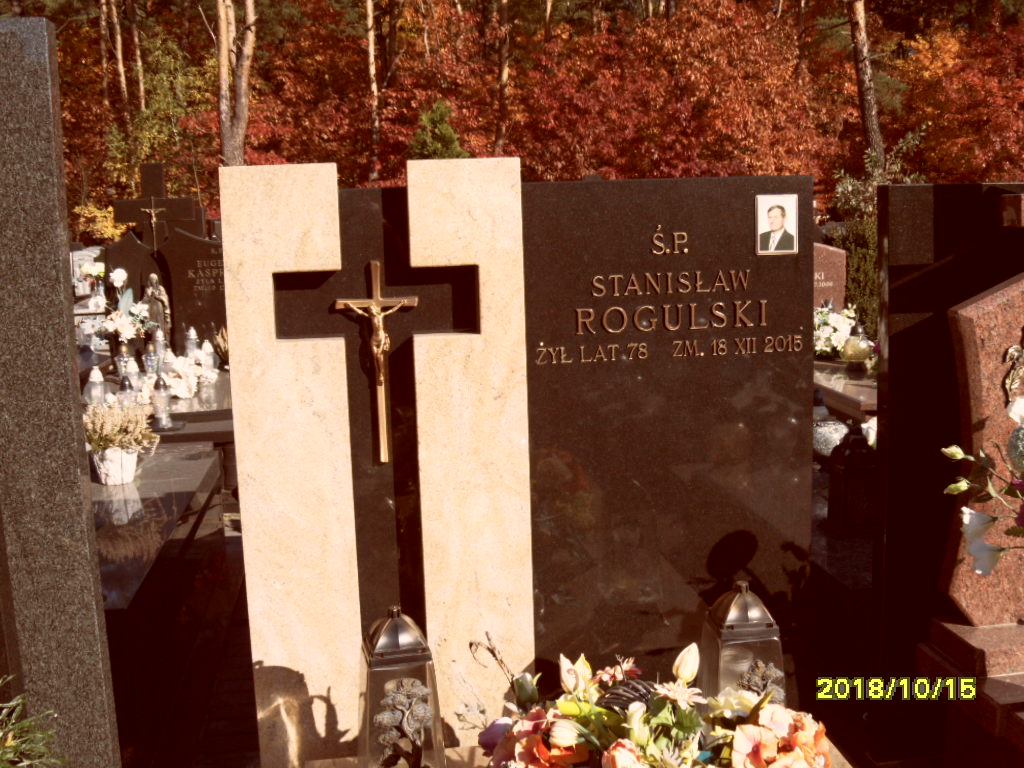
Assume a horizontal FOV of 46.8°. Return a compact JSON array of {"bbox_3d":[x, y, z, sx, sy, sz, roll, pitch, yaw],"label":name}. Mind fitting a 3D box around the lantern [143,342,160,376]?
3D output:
[{"bbox_3d":[-2.001,-0.134,6.572,0.095,0.187,0.095,-3,9,-6],"label":"lantern"}]

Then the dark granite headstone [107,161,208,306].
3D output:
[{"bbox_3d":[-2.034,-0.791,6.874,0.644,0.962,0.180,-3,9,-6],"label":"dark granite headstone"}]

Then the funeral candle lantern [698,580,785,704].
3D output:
[{"bbox_3d":[0.435,0.530,2.232,0.145,0.325,0.145,-3,9,-6],"label":"funeral candle lantern"}]

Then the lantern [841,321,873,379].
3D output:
[{"bbox_3d":[1.869,-0.189,6.402,0.155,0.294,0.155,-3,9,-6],"label":"lantern"}]

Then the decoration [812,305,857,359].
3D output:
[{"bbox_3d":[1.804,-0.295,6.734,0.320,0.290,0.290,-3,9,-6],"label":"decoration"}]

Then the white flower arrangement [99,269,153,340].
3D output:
[{"bbox_3d":[-2.145,-0.435,6.611,0.287,0.395,0.270,-3,9,-6],"label":"white flower arrangement"}]

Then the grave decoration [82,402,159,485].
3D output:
[{"bbox_3d":[-1.421,0.220,4.280,0.275,0.290,0.265,-3,9,-6],"label":"grave decoration"}]

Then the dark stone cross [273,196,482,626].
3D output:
[{"bbox_3d":[-0.251,0.160,2.355,0.388,1.090,0.080,-3,9,-7],"label":"dark stone cross"}]

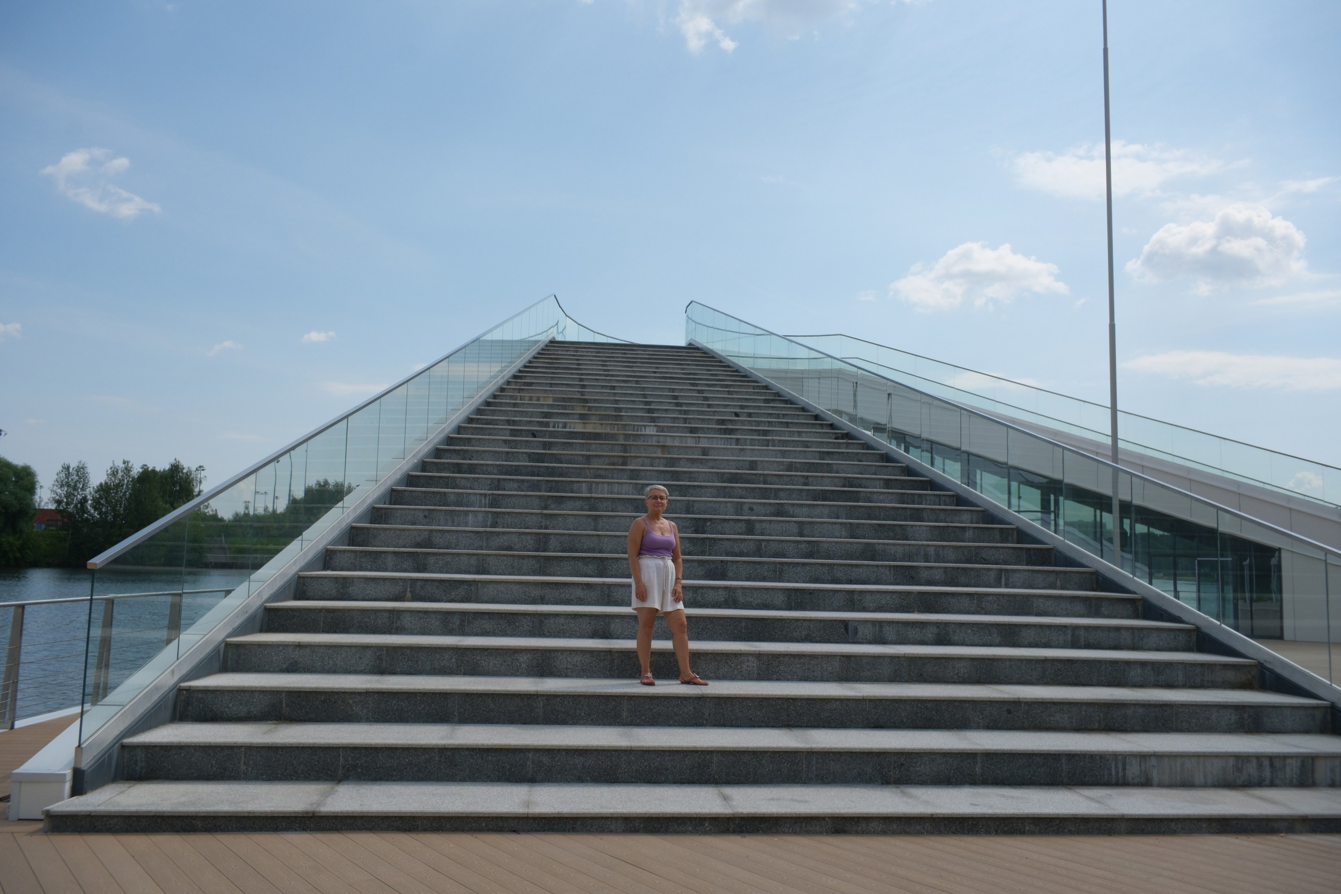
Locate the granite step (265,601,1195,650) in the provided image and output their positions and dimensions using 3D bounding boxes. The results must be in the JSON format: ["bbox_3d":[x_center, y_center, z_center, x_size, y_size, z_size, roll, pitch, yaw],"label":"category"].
[{"bbox_3d":[0.712,1.700,9.576,8.615,0.247,0.743,2,-6,-6],"label":"granite step"}]

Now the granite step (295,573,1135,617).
[{"bbox_3d":[0.630,1.523,10.335,8.436,0.247,0.743,2,-6,-6],"label":"granite step"}]

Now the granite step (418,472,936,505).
[{"bbox_3d":[0.224,0.639,14.127,7.541,0.247,0.743,2,-6,-6],"label":"granite step"}]

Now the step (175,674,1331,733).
[{"bbox_3d":[0.874,2.054,8.059,8.974,0.247,0.743,2,-6,-6],"label":"step"}]

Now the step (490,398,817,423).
[{"bbox_3d":[-0.345,-0.599,19.437,6.287,0.247,0.743,2,-6,-6],"label":"step"}]

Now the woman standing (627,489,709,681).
[{"bbox_3d":[-0.037,1.105,8.080,0.530,1.592,0.400,4,-6,-25],"label":"woman standing"}]

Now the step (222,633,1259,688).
[{"bbox_3d":[0.793,1.877,8.818,8.795,0.247,0.743,2,-6,-6],"label":"step"}]

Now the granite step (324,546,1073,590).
[{"bbox_3d":[0.549,1.346,11.093,8.257,0.247,0.743,2,-6,-6],"label":"granite step"}]

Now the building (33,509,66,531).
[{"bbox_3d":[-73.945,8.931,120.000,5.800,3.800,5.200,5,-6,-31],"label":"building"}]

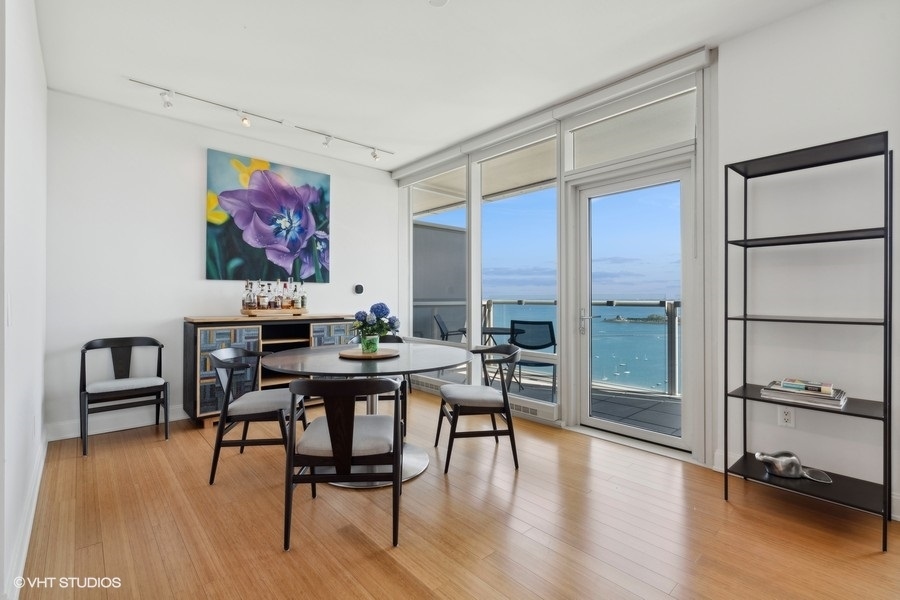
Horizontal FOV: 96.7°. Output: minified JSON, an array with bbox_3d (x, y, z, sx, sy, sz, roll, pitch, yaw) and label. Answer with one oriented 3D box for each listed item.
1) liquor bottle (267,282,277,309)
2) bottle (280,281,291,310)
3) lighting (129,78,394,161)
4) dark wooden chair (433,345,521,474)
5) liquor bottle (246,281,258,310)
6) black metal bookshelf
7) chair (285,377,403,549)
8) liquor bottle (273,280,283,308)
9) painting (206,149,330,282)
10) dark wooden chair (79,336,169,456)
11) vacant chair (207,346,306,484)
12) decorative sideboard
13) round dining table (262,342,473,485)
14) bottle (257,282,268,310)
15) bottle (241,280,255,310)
[{"bbox_3d":[-1.792,-0.042,4.015,0.085,0.262,0.080,0,0,-43],"label":"liquor bottle"},{"bbox_3d":[-1.644,-0.038,4.022,0.098,0.266,0.098,0,0,-40],"label":"bottle"},{"bbox_3d":[-1.536,-1.590,3.794,2.352,0.123,0.112,0,0,-43],"label":"lighting"},{"bbox_3d":[0.208,0.705,2.784,0.550,0.770,0.515,0,0,-8],"label":"dark wooden chair"},{"bbox_3d":[-1.911,-0.041,3.860,0.100,0.280,0.090,0,0,-43],"label":"liquor bottle"},{"bbox_3d":[1.871,0.182,2.119,0.409,1.854,0.610,0,0,-43],"label":"black metal bookshelf"},{"bbox_3d":[-0.501,0.738,2.020,0.513,0.750,0.521,0,0,-3],"label":"chair"},{"bbox_3d":[-1.711,-0.057,3.980,0.088,0.303,0.088,0,0,-40],"label":"liquor bottle"},{"bbox_3d":[-1.810,-0.793,4.112,1.205,1.215,0.040,0,0,-40],"label":"painting"},{"bbox_3d":[-2.566,0.705,3.147,0.515,0.770,0.540,0,0,-42],"label":"dark wooden chair"},{"bbox_3d":[-1.254,0.705,2.625,0.550,0.770,0.515,0,0,-7],"label":"vacant chair"},{"bbox_3d":[-1.733,0.632,4.068,1.534,0.934,0.448,0,0,-43],"label":"decorative sideboard"},{"bbox_3d":[-0.505,0.728,2.667,1.380,0.725,1.380,0,0,0],"label":"round dining table"},{"bbox_3d":[-1.806,-0.029,3.858,0.100,0.260,0.100,0,0,-40],"label":"bottle"},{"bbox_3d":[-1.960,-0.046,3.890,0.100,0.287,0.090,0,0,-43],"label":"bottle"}]

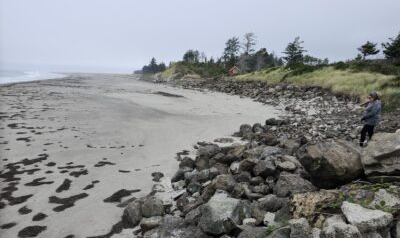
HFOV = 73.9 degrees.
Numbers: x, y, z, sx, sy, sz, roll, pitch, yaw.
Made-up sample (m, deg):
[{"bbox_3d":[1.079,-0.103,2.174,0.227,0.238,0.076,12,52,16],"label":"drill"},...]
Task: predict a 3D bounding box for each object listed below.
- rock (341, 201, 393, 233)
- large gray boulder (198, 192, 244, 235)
[{"bbox_3d":[2.192,1.297,3.500,0.680,0.370,0.480,9,13,34],"label":"rock"},{"bbox_3d":[0.311,1.369,3.850,0.670,0.550,0.600,2,11,5],"label":"large gray boulder"}]

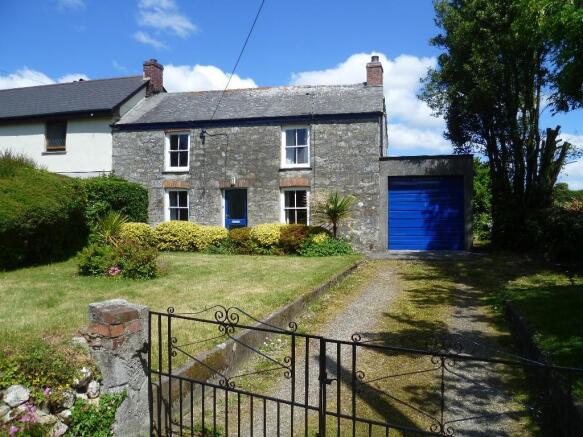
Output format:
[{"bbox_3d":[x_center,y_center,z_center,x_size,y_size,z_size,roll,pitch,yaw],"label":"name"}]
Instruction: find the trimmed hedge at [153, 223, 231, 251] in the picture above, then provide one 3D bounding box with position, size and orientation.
[{"bbox_3d":[-3.406,0.564,15.926,2.450,0.920,1.000,1,2,16],"label":"trimmed hedge"}]

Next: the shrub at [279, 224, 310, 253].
[{"bbox_3d":[0.094,0.624,14.827,0.950,0.870,0.900,0,2,0],"label":"shrub"}]

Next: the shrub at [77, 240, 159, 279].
[{"bbox_3d":[-3.838,0.824,10.431,1.600,0.750,1.200,1,2,16],"label":"shrub"}]

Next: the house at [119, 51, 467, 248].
[{"bbox_3d":[0.212,-2.501,18.595,12.508,6.878,6.000,1,2,16],"label":"house"}]

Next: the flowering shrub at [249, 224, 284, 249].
[{"bbox_3d":[-0.801,0.624,15.128,1.050,0.850,0.900,1,2,16],"label":"flowering shrub"}]

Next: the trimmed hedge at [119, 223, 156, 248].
[{"bbox_3d":[-5.357,0.558,16.426,1.200,0.900,1.000,1,2,16],"label":"trimmed hedge"}]

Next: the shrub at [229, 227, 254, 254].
[{"bbox_3d":[-1.591,0.652,15.028,0.750,0.800,0.750,1,2,16],"label":"shrub"}]

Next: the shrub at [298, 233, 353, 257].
[{"bbox_3d":[1.031,0.735,14.331,1.500,0.680,1.000,1,2,16],"label":"shrub"}]

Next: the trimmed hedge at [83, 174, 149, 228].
[{"bbox_3d":[-5.935,-0.176,15.902,2.200,2.400,1.500,1,2,16],"label":"trimmed hedge"}]

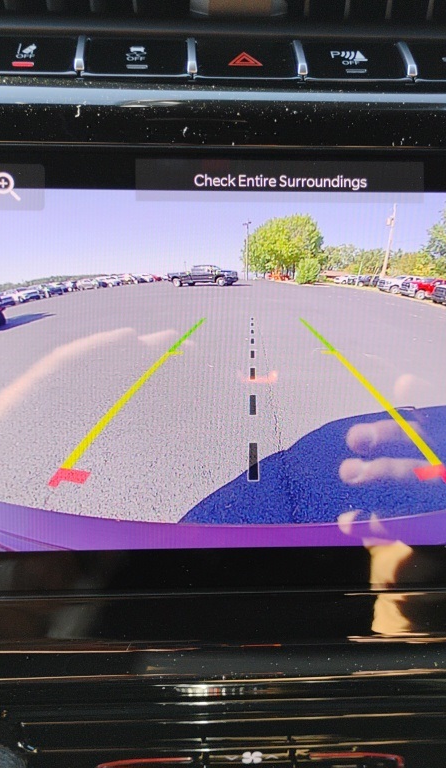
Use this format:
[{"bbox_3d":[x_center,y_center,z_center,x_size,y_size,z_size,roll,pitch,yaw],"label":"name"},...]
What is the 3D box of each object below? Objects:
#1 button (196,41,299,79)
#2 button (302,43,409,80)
[{"bbox_3d":[0.007,-0.100,0.267,0.034,0.010,0.021,0,51,-4],"label":"button"},{"bbox_3d":[0.042,-0.101,0.269,0.034,0.010,0.021,0,51,-4],"label":"button"}]

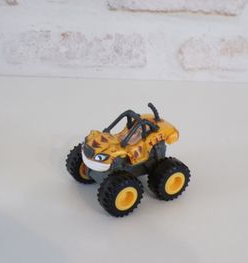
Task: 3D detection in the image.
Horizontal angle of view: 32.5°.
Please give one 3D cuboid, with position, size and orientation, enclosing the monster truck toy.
[{"bbox_3d":[0.004,0.013,0.325,0.077,0.068,0.070,-13,26,-28],"label":"monster truck toy"}]

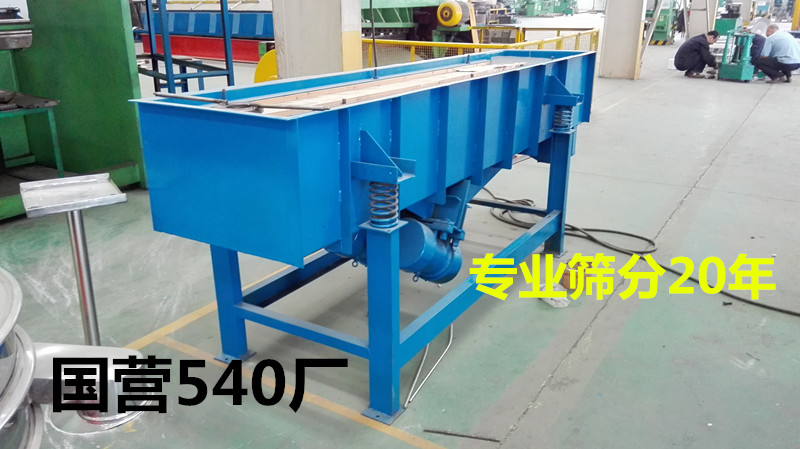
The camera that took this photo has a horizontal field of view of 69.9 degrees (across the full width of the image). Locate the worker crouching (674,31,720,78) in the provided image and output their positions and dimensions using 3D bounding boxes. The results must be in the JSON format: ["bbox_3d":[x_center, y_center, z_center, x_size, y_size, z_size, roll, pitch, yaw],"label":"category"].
[{"bbox_3d":[5.843,-3.358,11.281,0.732,0.880,0.500,8,22,21],"label":"worker crouching"}]

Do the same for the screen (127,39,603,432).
[{"bbox_3d":[0.222,-0.252,3.121,0.962,1.191,3.037,12,23,31],"label":"screen"}]

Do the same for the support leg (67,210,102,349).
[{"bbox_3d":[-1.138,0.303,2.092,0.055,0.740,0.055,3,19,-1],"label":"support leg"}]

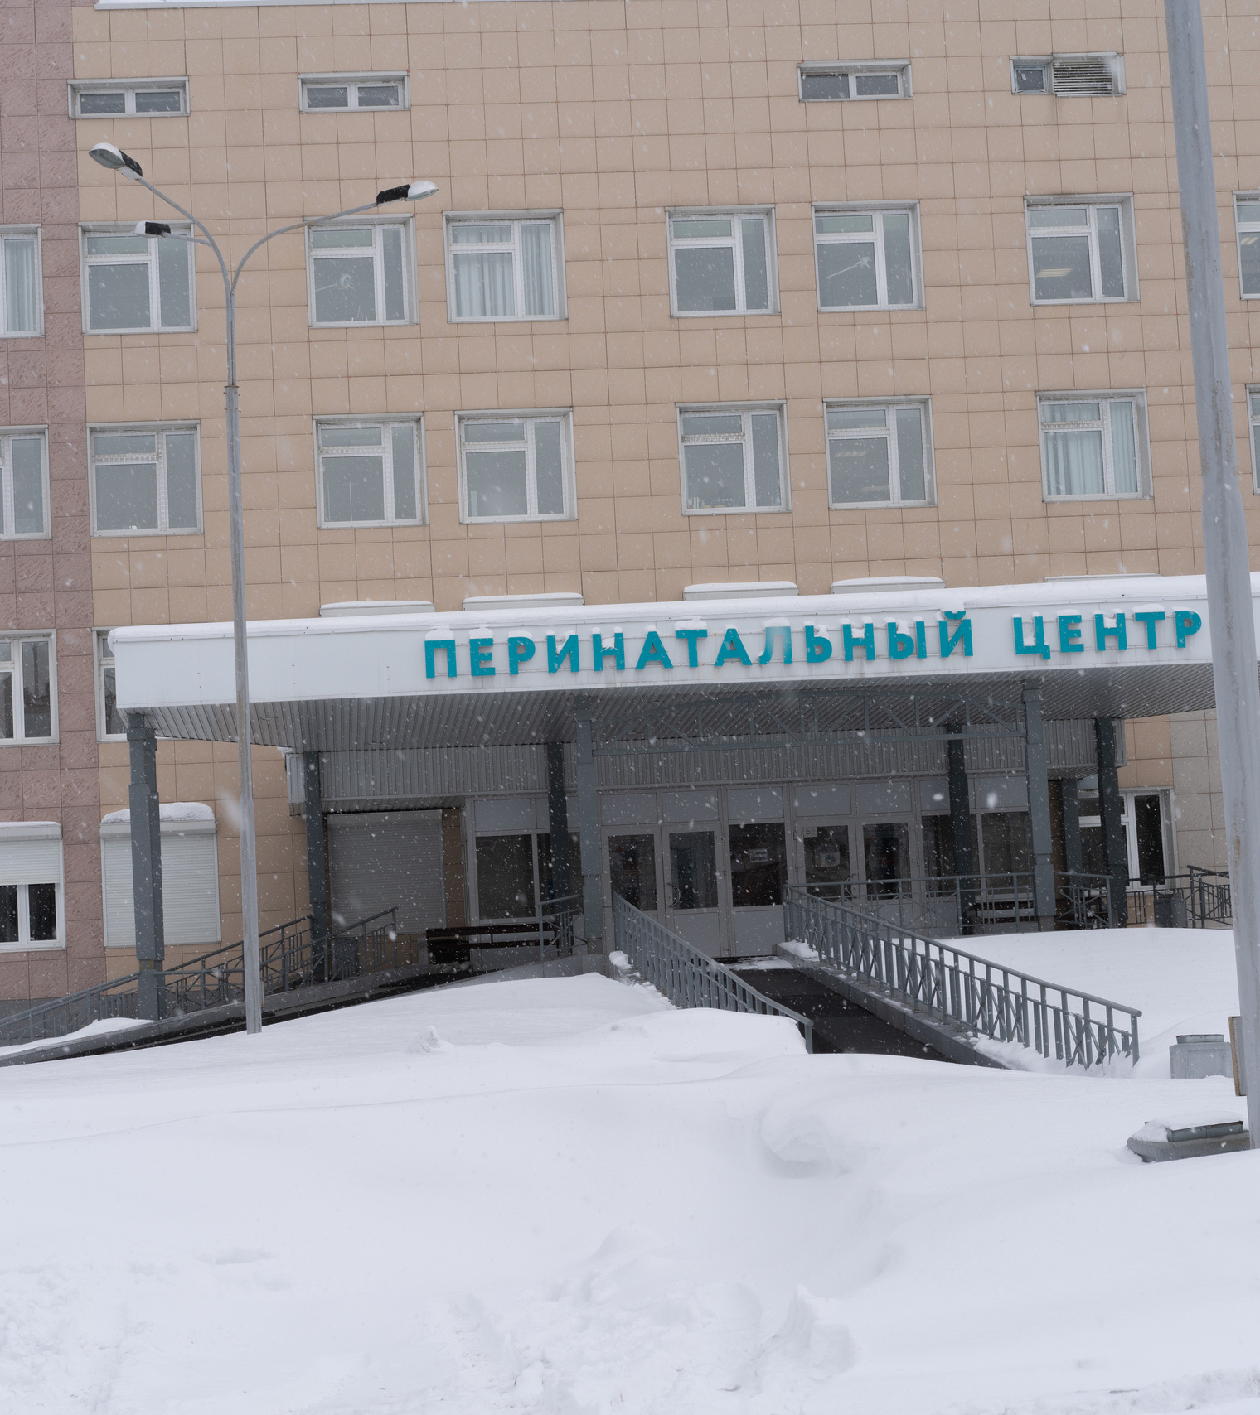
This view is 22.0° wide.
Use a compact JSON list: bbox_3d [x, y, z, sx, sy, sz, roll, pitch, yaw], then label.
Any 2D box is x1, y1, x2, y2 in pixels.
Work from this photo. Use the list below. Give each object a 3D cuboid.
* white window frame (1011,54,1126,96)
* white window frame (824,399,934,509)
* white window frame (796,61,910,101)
[{"bbox_3d":[7.338,-10.589,54.402,1.930,0.663,0.300,-2,-5,-6],"label":"white window frame"},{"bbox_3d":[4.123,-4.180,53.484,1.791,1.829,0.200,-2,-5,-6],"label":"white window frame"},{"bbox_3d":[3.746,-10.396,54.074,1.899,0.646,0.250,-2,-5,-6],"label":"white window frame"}]

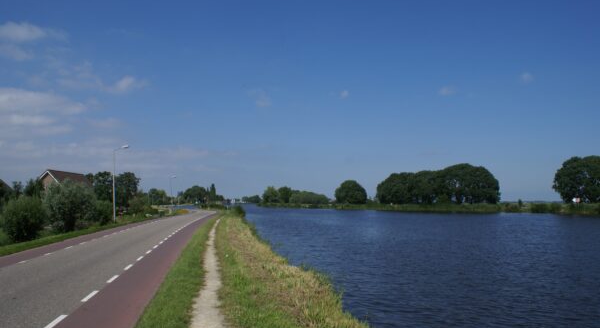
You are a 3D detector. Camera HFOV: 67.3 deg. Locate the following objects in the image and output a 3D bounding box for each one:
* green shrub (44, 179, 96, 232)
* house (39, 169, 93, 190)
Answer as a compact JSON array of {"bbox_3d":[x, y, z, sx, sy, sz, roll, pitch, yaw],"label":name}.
[{"bbox_3d":[-14.955,2.793,29.369,3.300,3.450,3.200,0,-5,0],"label":"green shrub"},{"bbox_3d":[-43.141,5.821,83.809,8.500,8.200,12.000,0,-5,3],"label":"house"}]

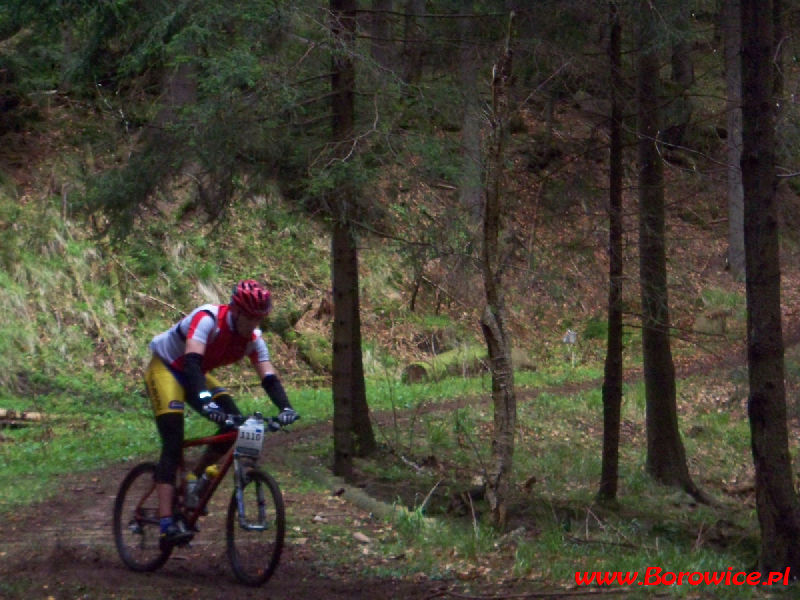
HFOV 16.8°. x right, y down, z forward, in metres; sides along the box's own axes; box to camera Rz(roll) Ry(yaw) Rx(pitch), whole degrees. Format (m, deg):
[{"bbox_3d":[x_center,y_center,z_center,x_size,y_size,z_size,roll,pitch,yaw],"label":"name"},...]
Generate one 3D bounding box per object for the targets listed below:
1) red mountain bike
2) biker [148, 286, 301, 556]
[{"bbox_3d":[-1.180,1.140,16.000,0.620,1.020,1.740,0,0,-39],"label":"red mountain bike"},{"bbox_3d":[-1.090,0.670,15.930,0.640,1.590,0.950,0,0,-39],"label":"biker"}]

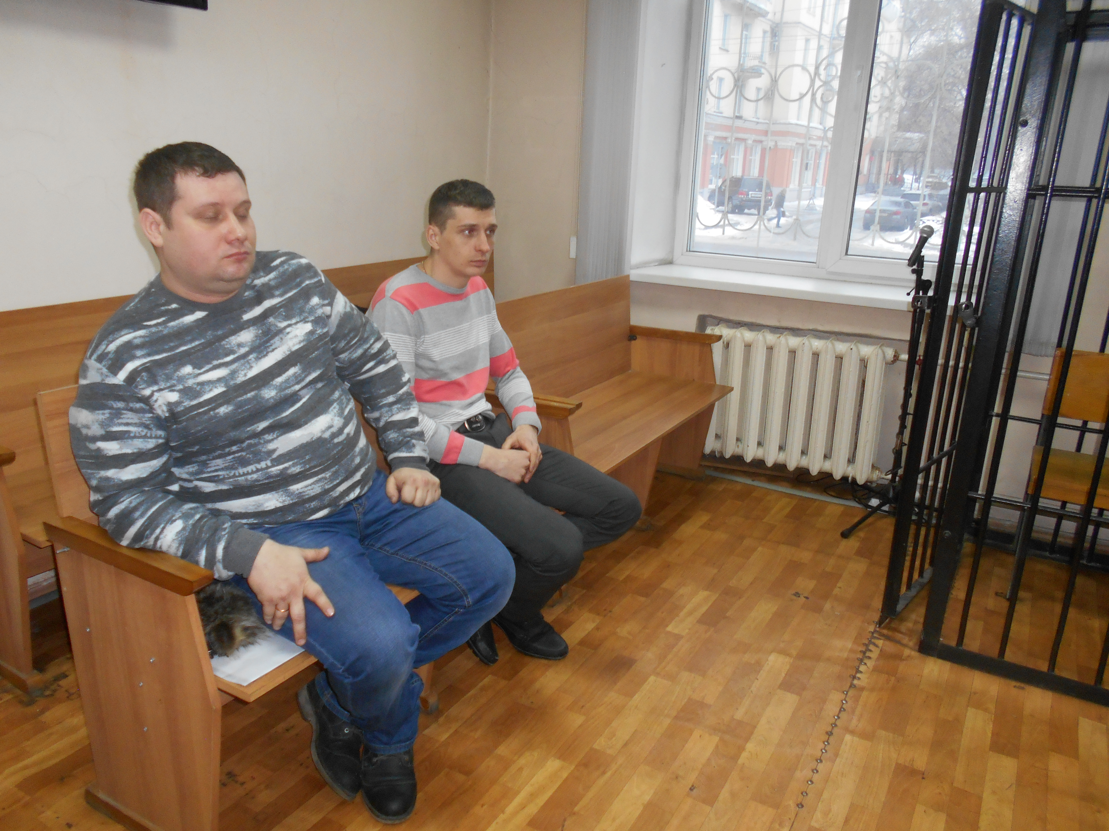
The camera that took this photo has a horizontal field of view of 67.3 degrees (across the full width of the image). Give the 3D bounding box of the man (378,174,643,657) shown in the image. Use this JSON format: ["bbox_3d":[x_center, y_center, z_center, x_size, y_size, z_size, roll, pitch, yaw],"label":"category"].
[{"bbox_3d":[-0.133,0.045,2.235,0.770,1.290,0.570,13,20,34],"label":"man"}]

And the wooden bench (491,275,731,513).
[{"bbox_3d":[0.214,-0.018,3.210,0.540,0.885,1.360,11,19,29],"label":"wooden bench"}]

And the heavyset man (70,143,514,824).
[{"bbox_3d":[-0.496,0.157,1.706,0.710,1.350,0.740,10,18,26],"label":"heavyset man"}]

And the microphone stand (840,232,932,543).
[{"bbox_3d":[1.386,-0.113,3.154,0.460,1.170,0.450,11,19,29],"label":"microphone stand"}]

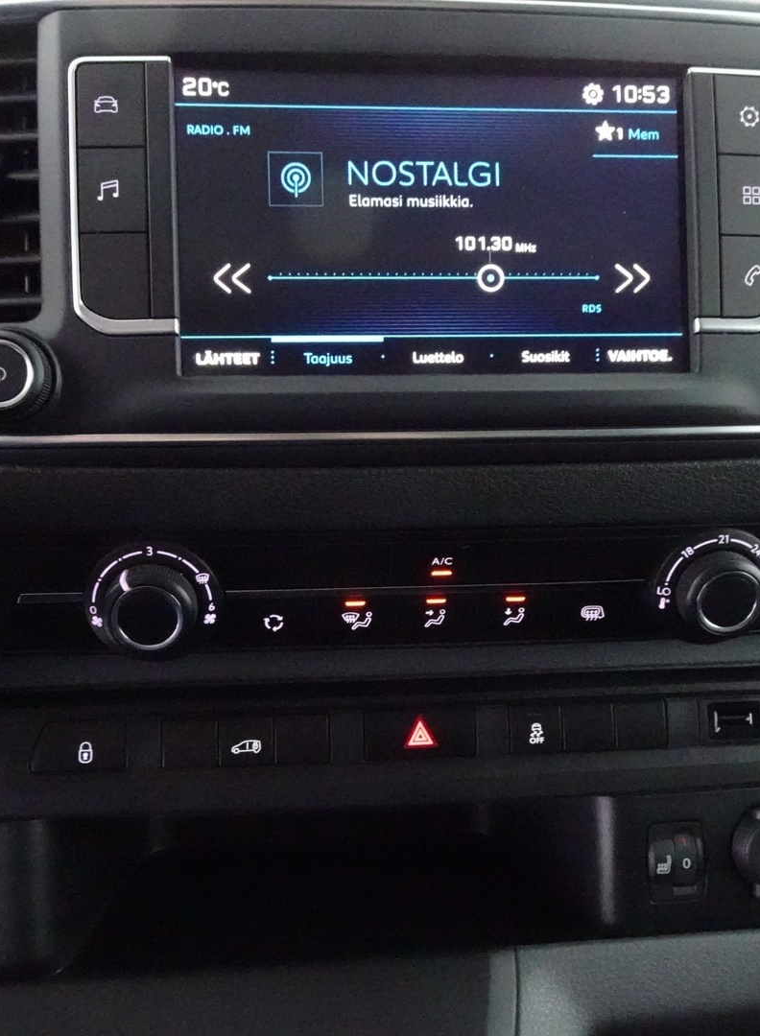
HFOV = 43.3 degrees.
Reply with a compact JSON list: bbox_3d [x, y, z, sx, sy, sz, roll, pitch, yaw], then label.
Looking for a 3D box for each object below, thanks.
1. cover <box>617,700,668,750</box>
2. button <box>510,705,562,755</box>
[{"bbox_3d":[0.086,0.069,0.318,0.017,0.016,0.007,-1,-5,-4],"label":"cover"},{"bbox_3d":[0.051,0.069,0.315,0.018,0.016,0.007,-1,-5,-4],"label":"button"}]

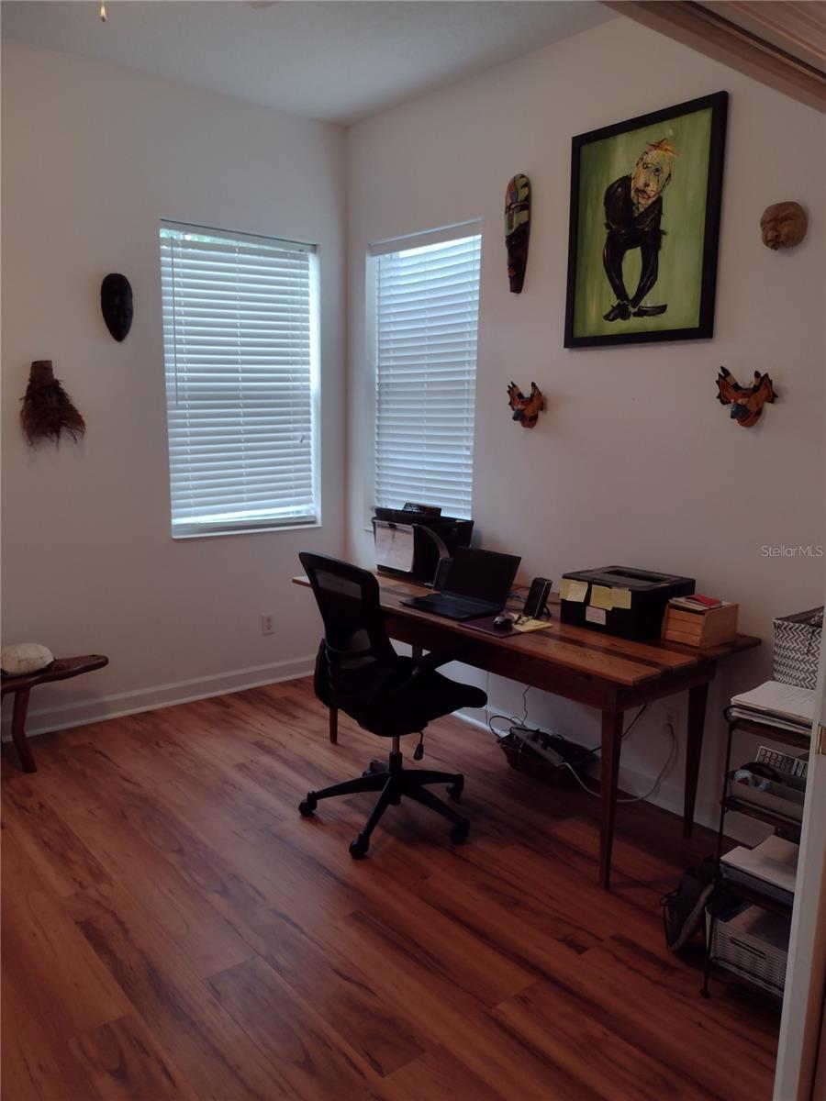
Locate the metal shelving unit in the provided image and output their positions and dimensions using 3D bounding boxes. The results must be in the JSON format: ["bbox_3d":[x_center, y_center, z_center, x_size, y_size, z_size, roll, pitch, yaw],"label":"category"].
[{"bbox_3d":[1.164,0.791,2.345,0.680,0.828,0.330,-7,13,-38],"label":"metal shelving unit"}]

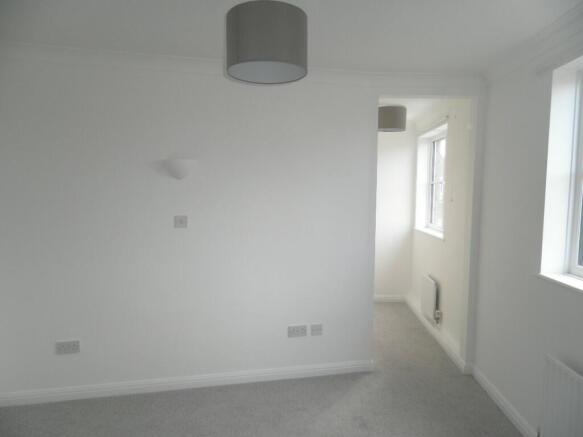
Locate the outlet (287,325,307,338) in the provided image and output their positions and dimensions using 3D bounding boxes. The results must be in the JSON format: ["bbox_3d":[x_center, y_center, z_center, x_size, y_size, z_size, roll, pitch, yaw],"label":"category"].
[{"bbox_3d":[0.047,0.851,3.026,0.147,0.087,0.012,-1,5,-12],"label":"outlet"}]

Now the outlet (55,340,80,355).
[{"bbox_3d":[-1.495,0.867,2.701,0.147,0.087,0.012,-1,5,-12],"label":"outlet"}]

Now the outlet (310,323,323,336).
[{"bbox_3d":[0.192,0.850,3.057,0.087,0.087,0.012,-1,5,-12],"label":"outlet"}]

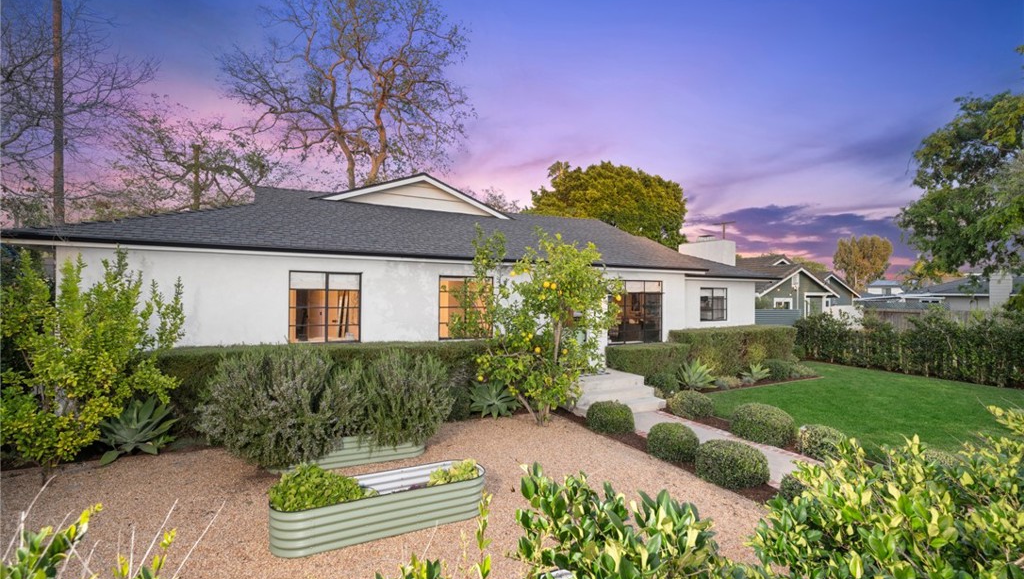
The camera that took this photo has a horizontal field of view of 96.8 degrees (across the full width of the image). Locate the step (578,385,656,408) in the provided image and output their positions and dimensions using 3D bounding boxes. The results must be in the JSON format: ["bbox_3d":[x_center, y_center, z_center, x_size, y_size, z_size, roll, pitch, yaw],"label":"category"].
[{"bbox_3d":[2.140,2.179,9.367,1.800,0.175,0.430,1,-2,-25],"label":"step"}]

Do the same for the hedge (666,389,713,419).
[{"bbox_3d":[3.323,2.101,8.447,0.790,0.470,0.790,0,-1,0],"label":"hedge"}]

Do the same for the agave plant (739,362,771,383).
[{"bbox_3d":[6.748,2.273,12.600,0.760,0.600,0.760,1,-2,-25],"label":"agave plant"}]

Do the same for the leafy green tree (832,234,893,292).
[{"bbox_3d":[44.709,-1.298,58.000,6.600,11.435,6.600,1,-2,-25],"label":"leafy green tree"}]

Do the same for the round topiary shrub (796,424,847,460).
[{"bbox_3d":[4.200,2.067,6.200,0.680,0.490,0.680,1,-2,-25],"label":"round topiary shrub"}]

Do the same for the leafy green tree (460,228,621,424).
[{"bbox_3d":[0.495,0.623,7.791,2.650,3.360,2.450,0,-1,0],"label":"leafy green tree"}]

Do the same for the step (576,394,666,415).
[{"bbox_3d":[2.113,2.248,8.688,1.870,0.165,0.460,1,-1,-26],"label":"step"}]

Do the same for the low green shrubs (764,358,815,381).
[{"bbox_3d":[9.261,2.635,15.248,2.100,0.630,0.900,1,-1,-26],"label":"low green shrubs"}]

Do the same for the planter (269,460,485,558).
[{"bbox_3d":[-1.197,2.043,4.373,2.000,0.380,0.570,1,-1,-28],"label":"planter"}]

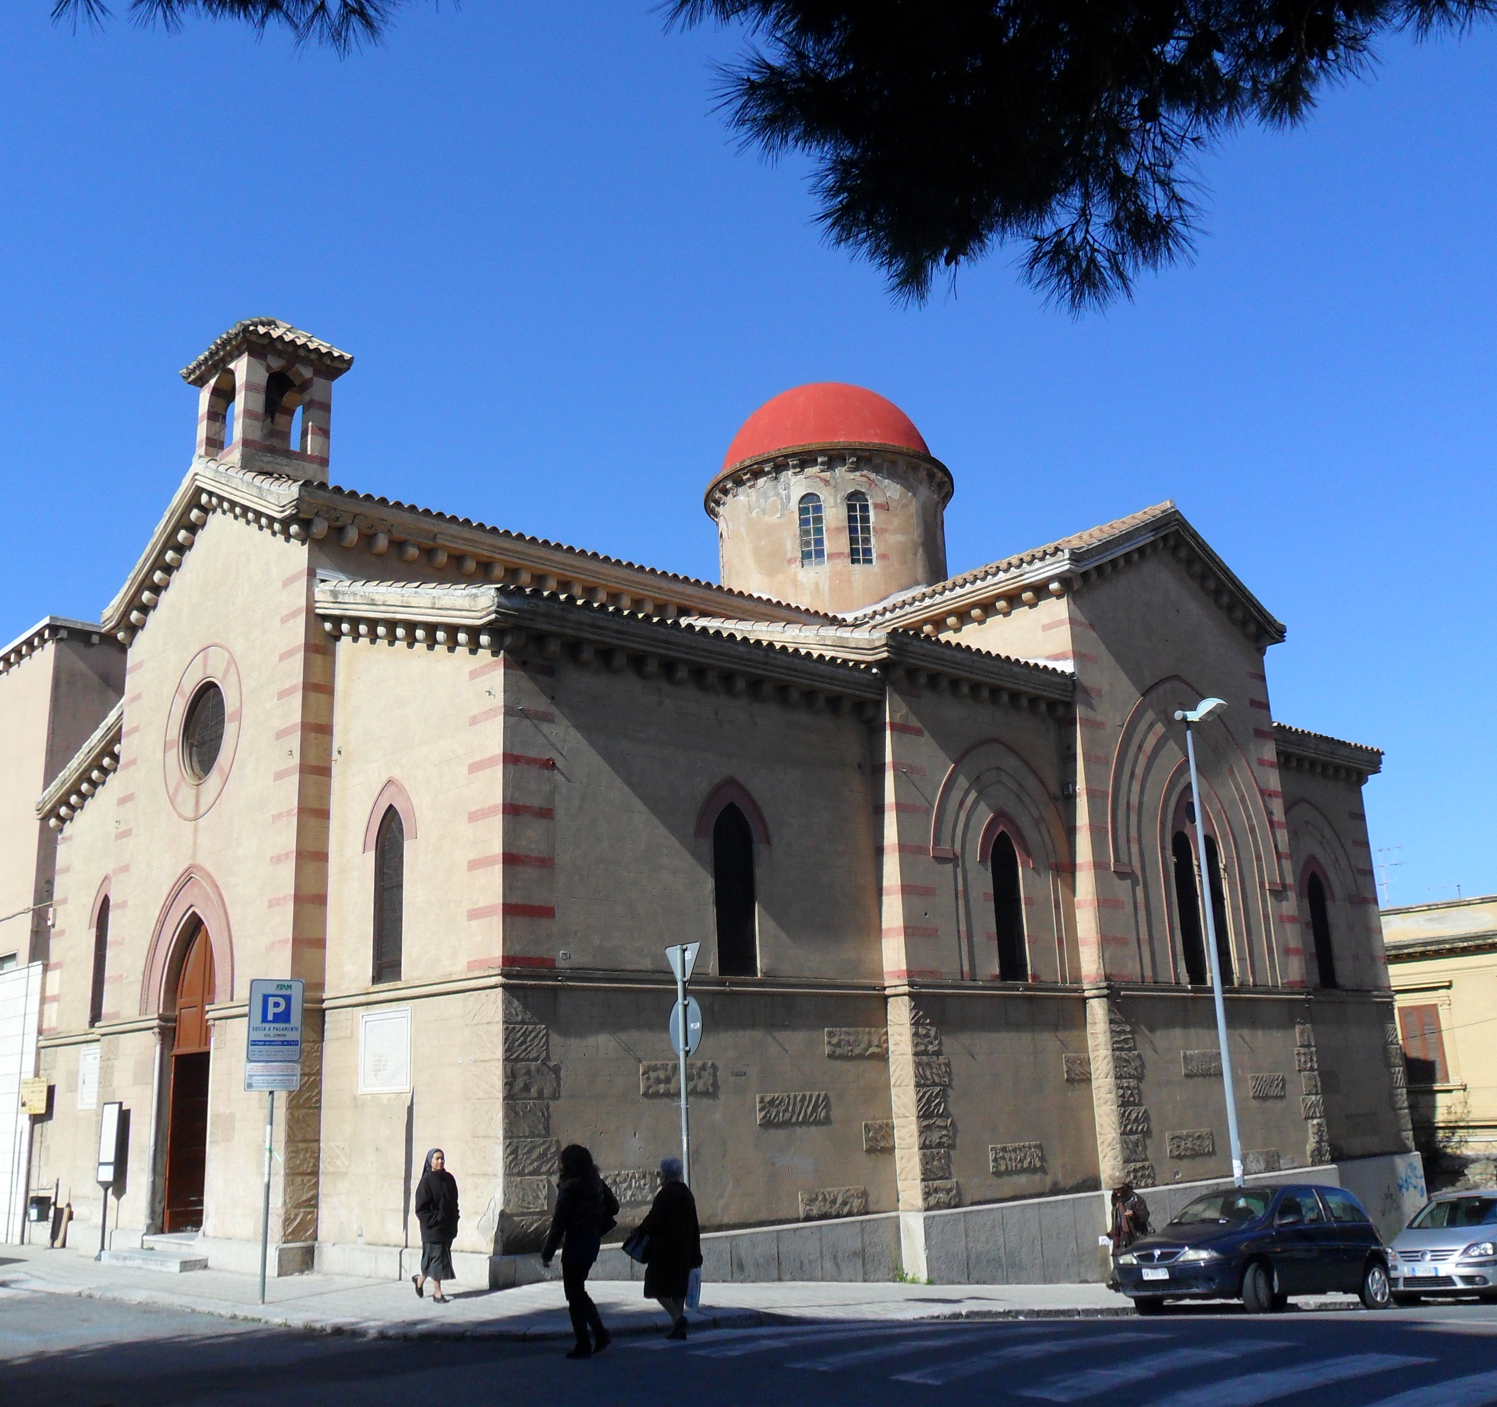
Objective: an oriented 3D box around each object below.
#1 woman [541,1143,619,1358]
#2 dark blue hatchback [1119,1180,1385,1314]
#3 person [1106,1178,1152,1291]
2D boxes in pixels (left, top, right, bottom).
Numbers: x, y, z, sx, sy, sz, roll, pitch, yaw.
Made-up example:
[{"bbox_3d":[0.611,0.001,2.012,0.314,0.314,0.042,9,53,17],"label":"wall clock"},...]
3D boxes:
[{"bbox_3d":[-1.431,4.608,12.401,0.550,1.670,0.520,-12,-18,34],"label":"woman"},{"bbox_3d":[5.989,6.438,17.343,3.720,1.435,1.690,15,-28,-34],"label":"dark blue hatchback"},{"bbox_3d":[5.848,8.167,22.500,0.500,1.570,0.550,7,-17,-32],"label":"person"}]

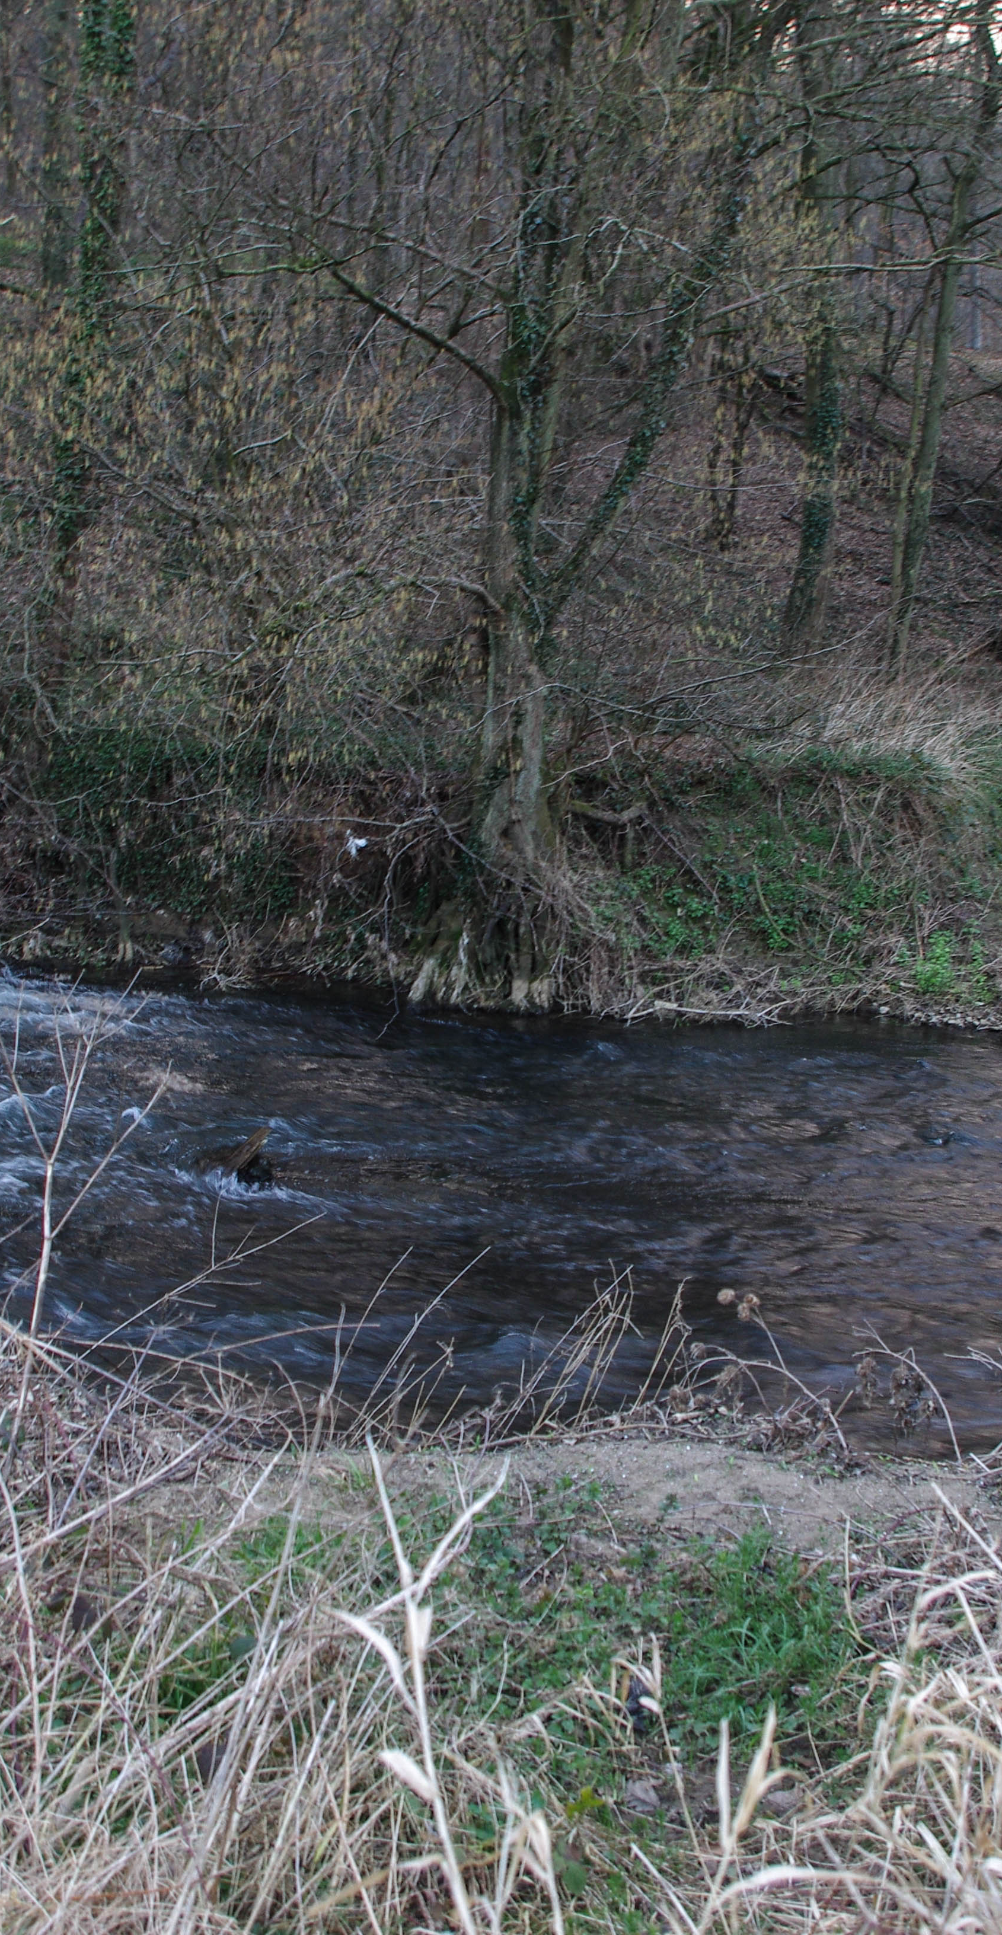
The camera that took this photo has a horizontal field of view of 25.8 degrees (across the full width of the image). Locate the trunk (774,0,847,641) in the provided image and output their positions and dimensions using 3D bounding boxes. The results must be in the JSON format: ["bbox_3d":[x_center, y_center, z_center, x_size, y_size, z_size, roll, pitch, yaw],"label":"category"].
[{"bbox_3d":[2.670,-5.300,18.800,0.480,5.500,0.480,0,12,0],"label":"trunk"}]

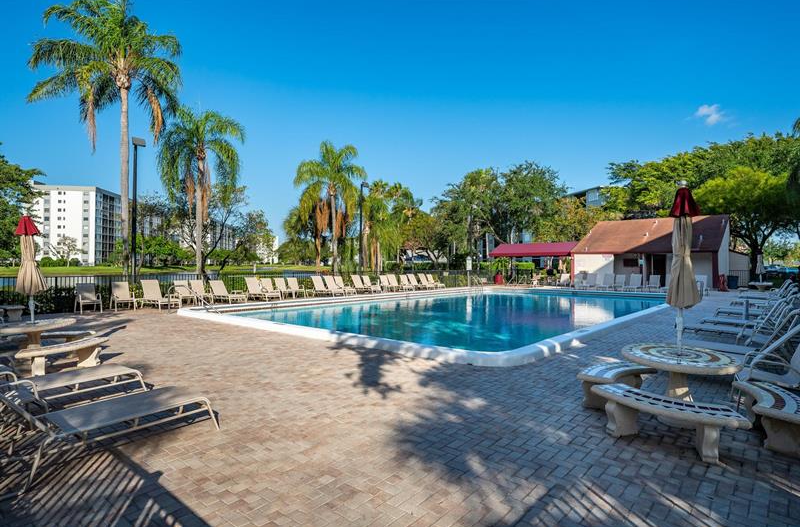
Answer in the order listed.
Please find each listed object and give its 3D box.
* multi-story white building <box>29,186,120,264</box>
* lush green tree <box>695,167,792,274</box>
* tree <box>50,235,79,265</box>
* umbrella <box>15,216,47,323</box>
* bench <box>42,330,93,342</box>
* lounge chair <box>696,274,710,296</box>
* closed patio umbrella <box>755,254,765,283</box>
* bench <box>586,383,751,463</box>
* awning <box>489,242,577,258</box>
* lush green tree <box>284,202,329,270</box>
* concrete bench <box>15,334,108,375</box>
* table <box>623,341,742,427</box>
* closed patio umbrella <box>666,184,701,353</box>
[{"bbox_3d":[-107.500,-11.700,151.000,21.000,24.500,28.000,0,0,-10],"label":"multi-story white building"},{"bbox_3d":[26.200,-2.700,34.000,8.200,8.800,8.200,0,0,37],"label":"lush green tree"},{"bbox_3d":[-90.000,-3.300,120.000,7.800,8.400,7.800,0,0,-37],"label":"tree"},{"bbox_3d":[-5.680,0.090,6.870,0.420,1.670,0.420,0,0,-39],"label":"umbrella"},{"bbox_3d":[-5.700,1.406,7.450,1.250,0.410,0.460,0,0,-17],"label":"bench"},{"bbox_3d":[16.500,1.190,24.400,0.660,0.980,1.500,0,0,41],"label":"lounge chair"},{"bbox_3d":[17.450,0.120,21.500,0.400,1.600,0.400,0,0,0],"label":"closed patio umbrella"},{"bbox_3d":[2.365,1.435,3.990,0.580,0.410,1.260,0,0,-37],"label":"bench"},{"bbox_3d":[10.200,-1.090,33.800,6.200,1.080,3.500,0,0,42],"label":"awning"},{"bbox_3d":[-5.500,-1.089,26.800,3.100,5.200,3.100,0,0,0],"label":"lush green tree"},{"bbox_3d":[-4.870,1.400,6.540,0.480,0.430,1.250,0,0,23],"label":"concrete bench"},{"bbox_3d":[2.825,1.267,4.490,1.030,0.720,1.030,0,0,0],"label":"table"},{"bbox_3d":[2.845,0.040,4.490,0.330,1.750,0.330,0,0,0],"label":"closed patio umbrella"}]

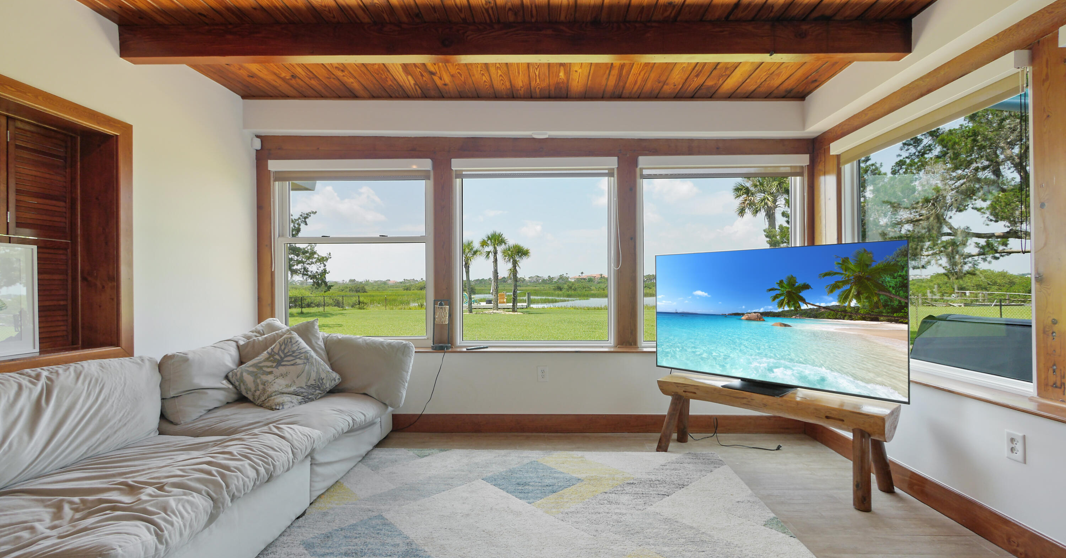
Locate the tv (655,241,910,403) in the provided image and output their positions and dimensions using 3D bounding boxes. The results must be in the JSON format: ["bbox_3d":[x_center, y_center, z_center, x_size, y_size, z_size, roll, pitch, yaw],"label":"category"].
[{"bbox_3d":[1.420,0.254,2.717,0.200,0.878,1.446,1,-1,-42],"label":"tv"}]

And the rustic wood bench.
[{"bbox_3d":[1.408,0.922,2.647,1.260,0.462,0.395,-1,-1,44],"label":"rustic wood bench"}]

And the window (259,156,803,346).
[{"bbox_3d":[0.015,-0.283,3.340,4.290,1.650,0.140,0,-1,1],"label":"window"}]

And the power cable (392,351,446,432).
[{"bbox_3d":[-0.858,0.842,3.245,0.400,0.600,0.070,0,-1,1],"label":"power cable"}]

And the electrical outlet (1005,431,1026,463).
[{"bbox_3d":[1.985,0.690,1.775,0.012,0.115,0.073,0,-1,2],"label":"electrical outlet"}]

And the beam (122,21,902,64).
[{"bbox_3d":[-0.107,-1.288,2.355,4.250,0.180,0.085,0,-1,1],"label":"beam"}]

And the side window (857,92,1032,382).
[{"bbox_3d":[2.285,-0.200,2.520,0.080,1.380,1.150,0,-1,2],"label":"side window"}]

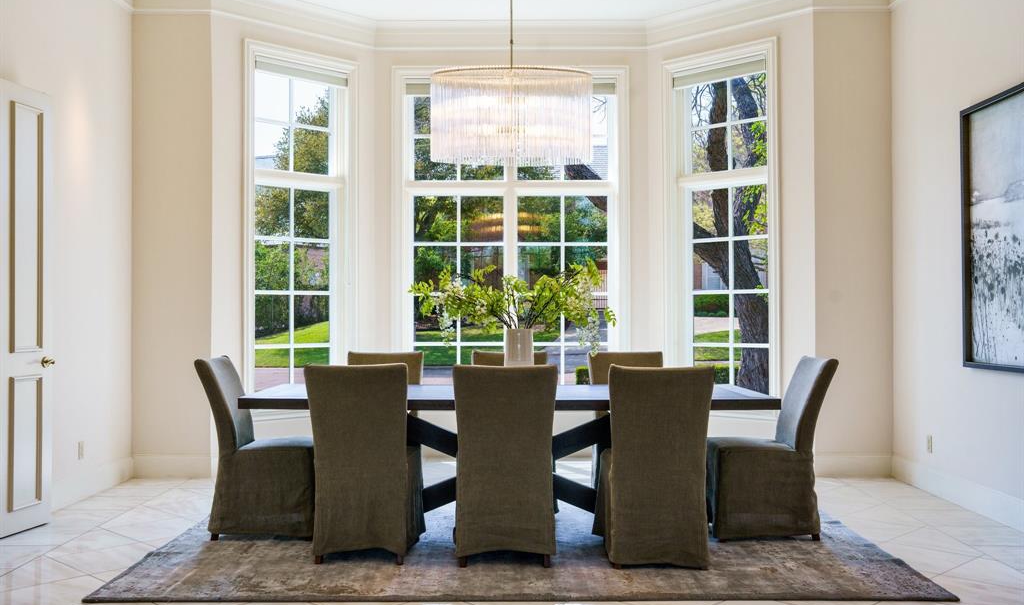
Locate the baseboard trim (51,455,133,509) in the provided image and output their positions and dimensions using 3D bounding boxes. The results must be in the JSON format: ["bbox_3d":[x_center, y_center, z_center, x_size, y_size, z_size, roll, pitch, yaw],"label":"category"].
[{"bbox_3d":[-2.775,1.189,6.655,0.025,0.180,1.320,0,-1,0],"label":"baseboard trim"}]

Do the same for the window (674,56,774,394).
[{"bbox_3d":[1.674,-0.529,7.828,0.120,2.710,0.870,1,-1,-45],"label":"window"}]

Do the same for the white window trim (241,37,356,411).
[{"bbox_3d":[-1.643,-0.531,7.795,1.039,2.858,0.100,1,-1,-45],"label":"white window trim"}]

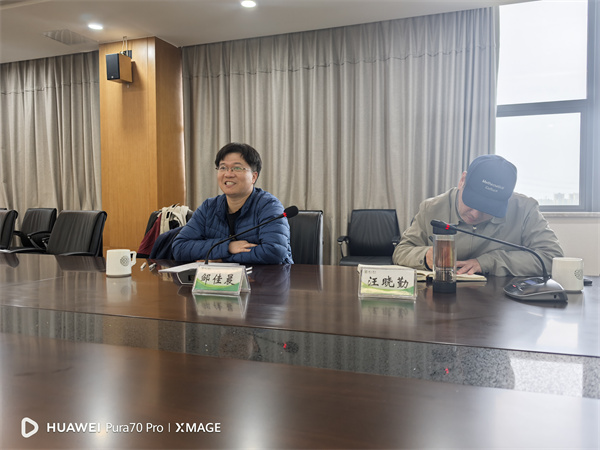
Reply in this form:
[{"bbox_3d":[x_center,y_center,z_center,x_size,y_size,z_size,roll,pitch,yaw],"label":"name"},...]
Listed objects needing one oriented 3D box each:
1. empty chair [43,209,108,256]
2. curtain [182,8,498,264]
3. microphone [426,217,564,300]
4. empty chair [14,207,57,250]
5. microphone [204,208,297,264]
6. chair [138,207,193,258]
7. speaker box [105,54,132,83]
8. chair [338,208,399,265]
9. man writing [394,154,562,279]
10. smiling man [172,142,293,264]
[{"bbox_3d":[-1.795,0.383,3.455,0.620,0.960,0.640,1,3,27],"label":"empty chair"},{"bbox_3d":[0.285,-0.724,5.415,3.660,3.000,0.180,1,2,18],"label":"curtain"},{"bbox_3d":[0.515,0.084,1.263,0.350,0.210,0.160,0,2,7],"label":"microphone"},{"bbox_3d":[-3.453,0.280,5.897,0.620,0.960,0.640,1,2,22],"label":"empty chair"},{"bbox_3d":[-0.190,0.072,1.503,0.360,0.220,0.150,0,2,0],"label":"microphone"},{"bbox_3d":[-1.105,0.377,3.414,0.620,0.960,0.640,1,3,31],"label":"chair"},{"bbox_3d":[-2.112,-1.840,5.484,0.180,0.295,0.205,1,5,18],"label":"speaker box"},{"bbox_3d":[0.722,0.323,4.791,0.620,0.960,0.640,1,2,18],"label":"chair"},{"bbox_3d":[0.685,0.336,1.842,0.600,1.160,0.750,1,2,18],"label":"man writing"},{"bbox_3d":[-0.261,0.277,2.135,0.560,1.260,0.750,1,2,18],"label":"smiling man"}]

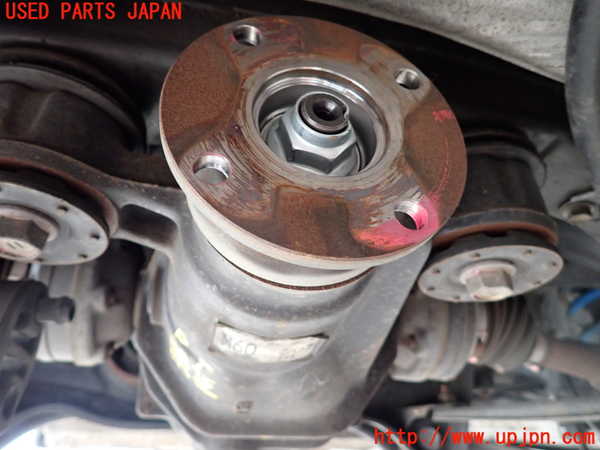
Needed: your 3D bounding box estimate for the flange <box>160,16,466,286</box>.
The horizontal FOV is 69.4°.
[{"bbox_3d":[0.004,-0.028,0.175,0.112,0.112,0.045,7,-31,-11],"label":"flange"}]

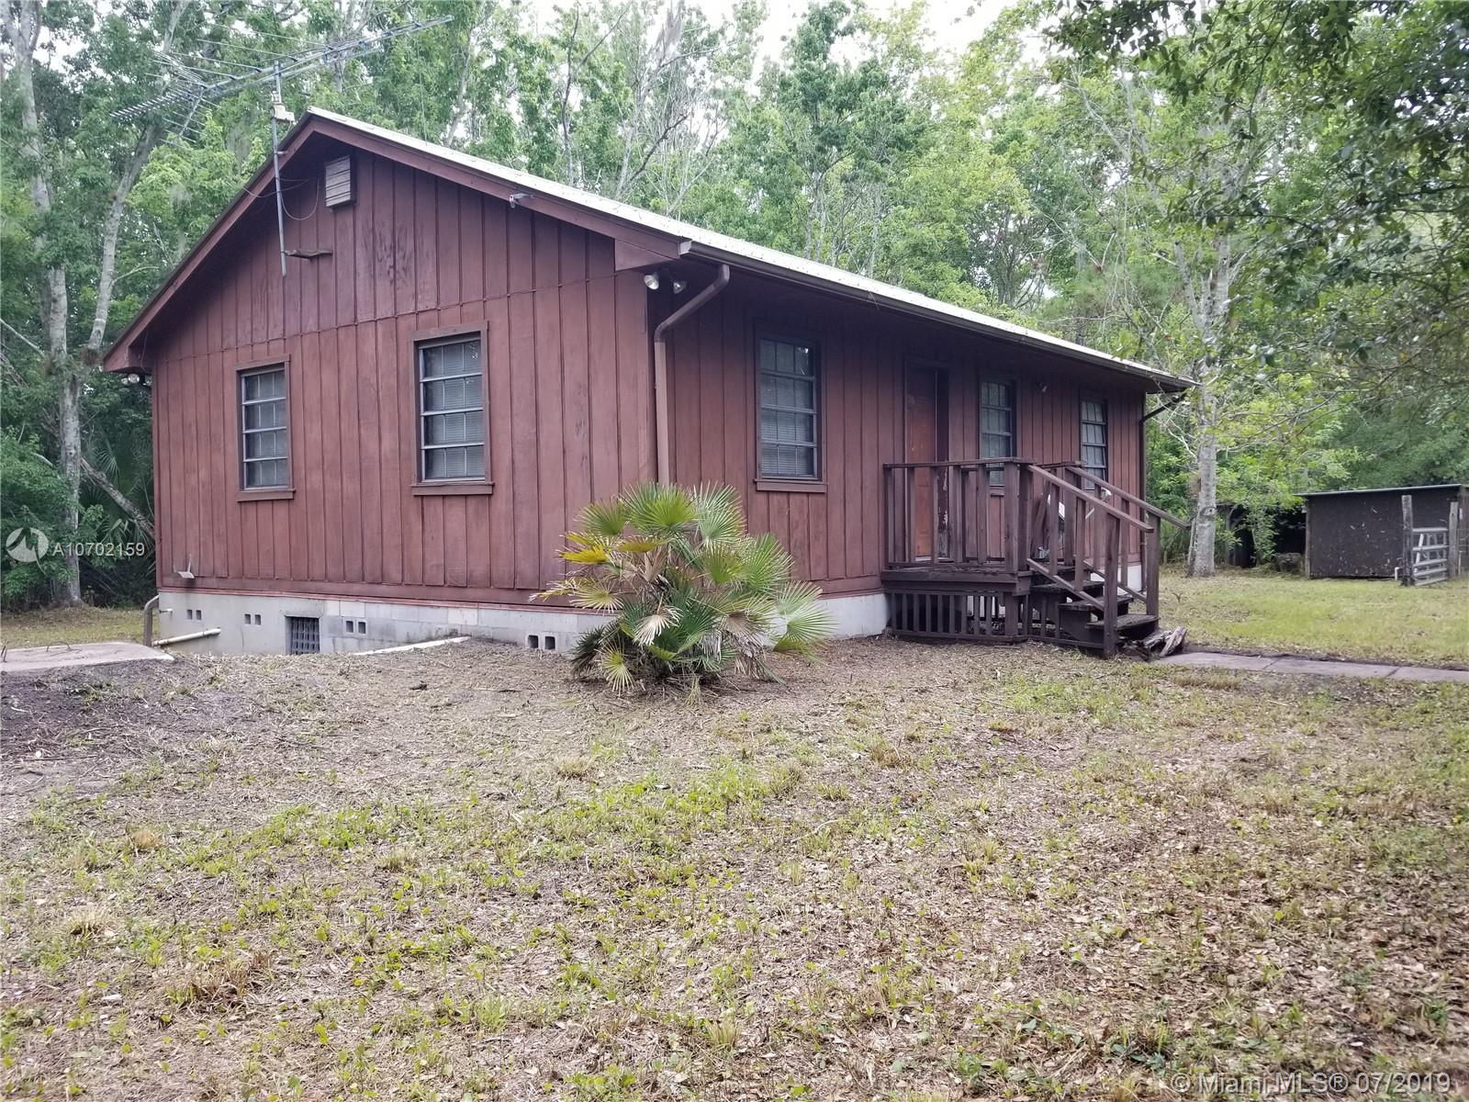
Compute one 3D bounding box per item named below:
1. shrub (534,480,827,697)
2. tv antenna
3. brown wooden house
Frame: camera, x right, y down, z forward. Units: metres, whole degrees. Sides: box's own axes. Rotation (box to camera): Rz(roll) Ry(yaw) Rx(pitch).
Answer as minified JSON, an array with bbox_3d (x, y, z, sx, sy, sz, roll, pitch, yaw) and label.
[{"bbox_3d":[-0.333,0.233,7.350,1.850,1.320,1.750,-1,2,0],"label":"shrub"},{"bbox_3d":[-4.327,-3.658,10.212,4.500,2.250,2.100,0,2,28],"label":"tv antenna"},{"bbox_3d":[0.372,-1.700,14.294,10.500,5.040,11.650,1,2,38],"label":"brown wooden house"}]

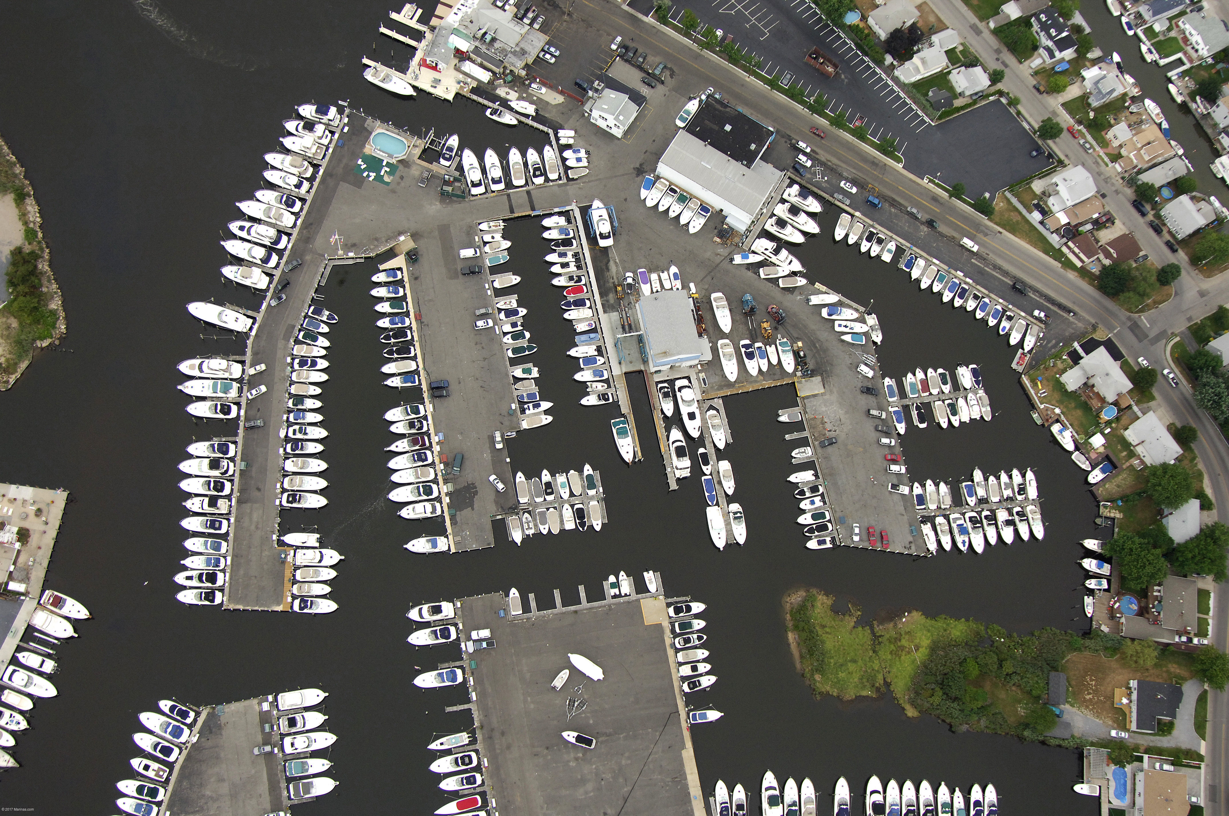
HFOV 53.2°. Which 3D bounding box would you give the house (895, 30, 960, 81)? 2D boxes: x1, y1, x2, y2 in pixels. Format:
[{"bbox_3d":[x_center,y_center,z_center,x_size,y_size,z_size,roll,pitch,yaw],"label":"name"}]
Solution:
[{"bbox_3d":[95.290,-107.210,371.880,23.380,6.020,9.930,-26,77,-15],"label":"house"}]

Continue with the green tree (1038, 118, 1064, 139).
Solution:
[{"bbox_3d":[130.510,-83.340,368.400,7.120,5.820,7.120,2,71,-7],"label":"green tree"}]

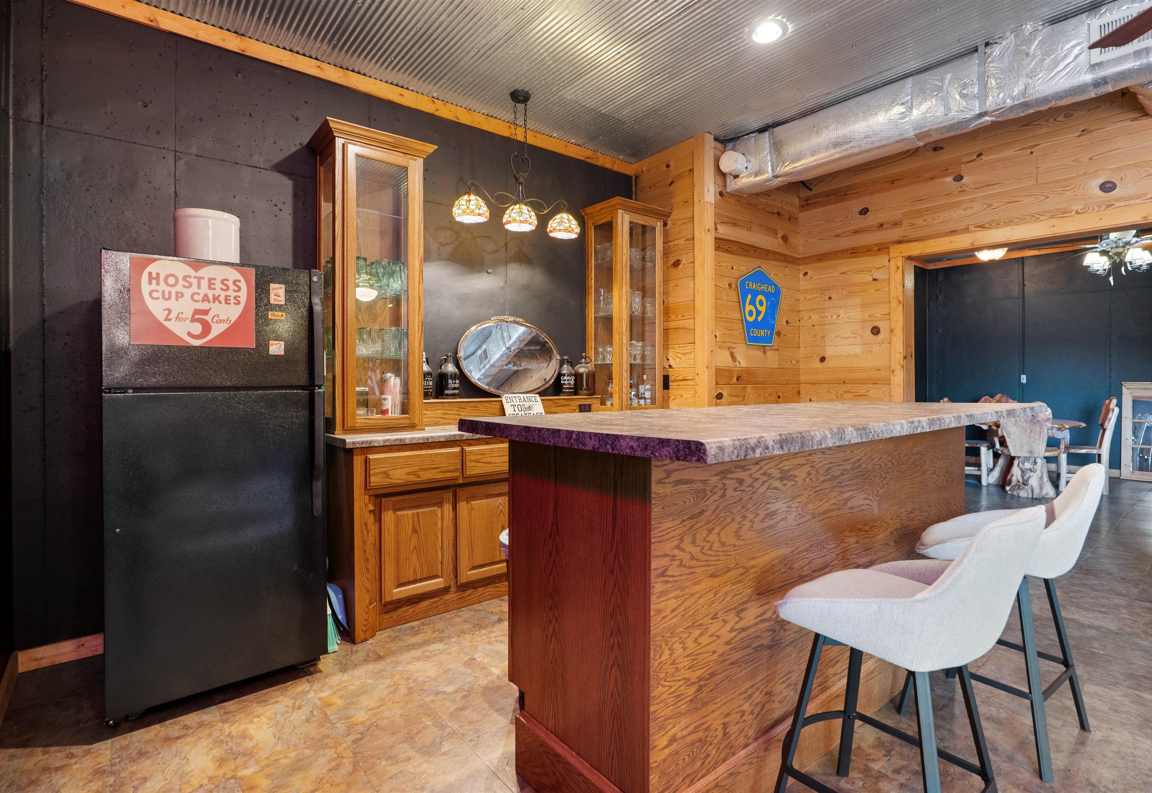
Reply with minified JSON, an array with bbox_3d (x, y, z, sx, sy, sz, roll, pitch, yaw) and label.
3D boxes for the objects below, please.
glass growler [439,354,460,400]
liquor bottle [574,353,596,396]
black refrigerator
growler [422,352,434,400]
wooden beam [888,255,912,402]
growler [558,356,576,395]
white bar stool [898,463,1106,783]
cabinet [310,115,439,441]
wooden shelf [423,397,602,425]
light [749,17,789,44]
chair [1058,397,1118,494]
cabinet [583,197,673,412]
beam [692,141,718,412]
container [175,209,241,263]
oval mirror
[{"bbox_3d":[-0.754,-0.118,3.149,0.125,0.270,0.125,-1,2,-36],"label":"glass growler"},{"bbox_3d":[0.065,-0.150,3.971,0.165,0.315,0.160,0,1,0],"label":"liquor bottle"},{"bbox_3d":[-1.502,0.298,2.247,0.700,1.630,0.710,-1,2,-36],"label":"black refrigerator"},{"bbox_3d":[-0.905,-0.119,3.123,0.130,0.278,0.130,-1,2,-41],"label":"growler"},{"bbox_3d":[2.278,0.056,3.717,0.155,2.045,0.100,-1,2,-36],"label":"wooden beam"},{"bbox_3d":[-0.065,-0.137,3.654,0.125,0.275,0.125,0,1,0],"label":"growler"},{"bbox_3d":[1.475,0.678,1.843,0.480,0.956,0.530,-1,2,-36],"label":"white bar stool"},{"bbox_3d":[-1.061,-0.565,2.765,0.533,1.484,0.399,-1,2,-36],"label":"cabinet"},{"bbox_3d":[-0.436,0.090,3.545,1.500,0.155,0.170,-1,2,-41],"label":"wooden shelf"},{"bbox_3d":[0.913,-1.734,2.509,0.200,0.030,0.200,0,1,0],"label":"light"},{"bbox_3d":[5.582,0.515,5.811,0.450,1.030,0.460,1,2,38],"label":"chair"},{"bbox_3d":[0.363,-0.589,3.809,0.519,1.484,0.401,-1,2,-36],"label":"cabinet"},{"bbox_3d":[0.964,-0.423,3.996,0.125,3.030,0.100,-1,2,-41],"label":"beam"},{"bbox_3d":[-1.571,-0.641,2.258,0.228,0.243,0.228,-1,2,-41],"label":"container"},{"bbox_3d":[-0.414,-0.249,3.414,0.755,0.525,0.040,-1,-7,-36],"label":"oval mirror"}]

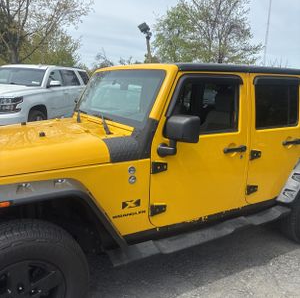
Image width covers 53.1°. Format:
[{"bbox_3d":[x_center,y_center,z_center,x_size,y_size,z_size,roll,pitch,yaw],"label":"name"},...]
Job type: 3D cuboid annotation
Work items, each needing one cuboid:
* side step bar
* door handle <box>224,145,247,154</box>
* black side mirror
[{"bbox_3d":[0.522,0.696,2.560,1.795,0.085,0.165,-6,13,-27],"label":"side step bar"},{"bbox_3d":[0.722,0.003,2.551,0.233,0.043,0.050,-6,13,-27],"label":"door handle"},{"bbox_3d":[0.196,-0.090,2.139,0.215,0.295,0.250,-6,13,-27],"label":"black side mirror"}]

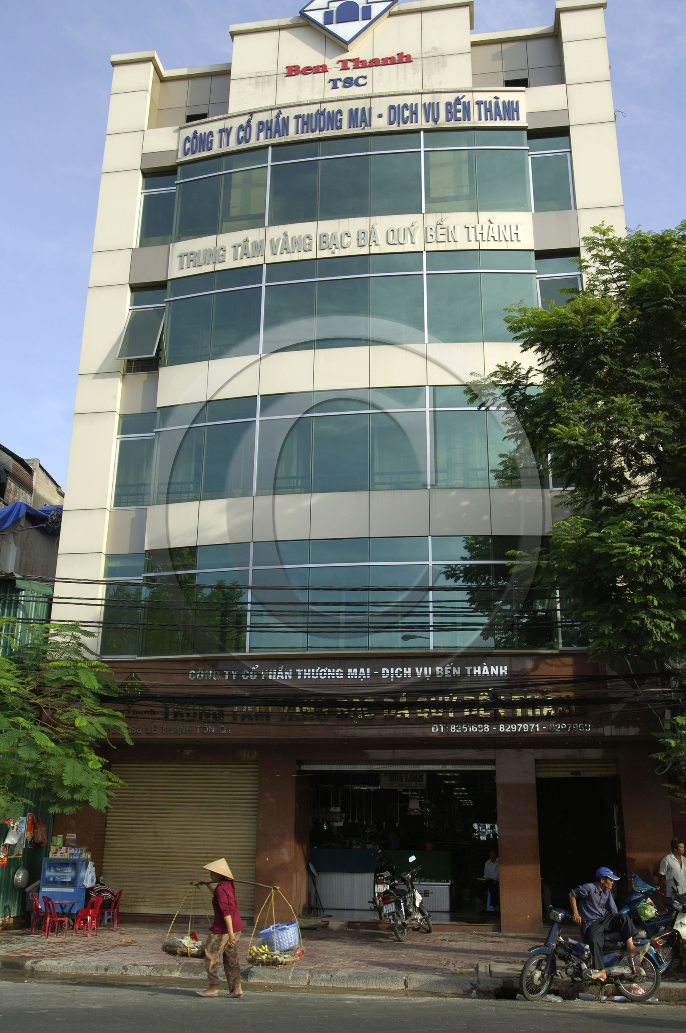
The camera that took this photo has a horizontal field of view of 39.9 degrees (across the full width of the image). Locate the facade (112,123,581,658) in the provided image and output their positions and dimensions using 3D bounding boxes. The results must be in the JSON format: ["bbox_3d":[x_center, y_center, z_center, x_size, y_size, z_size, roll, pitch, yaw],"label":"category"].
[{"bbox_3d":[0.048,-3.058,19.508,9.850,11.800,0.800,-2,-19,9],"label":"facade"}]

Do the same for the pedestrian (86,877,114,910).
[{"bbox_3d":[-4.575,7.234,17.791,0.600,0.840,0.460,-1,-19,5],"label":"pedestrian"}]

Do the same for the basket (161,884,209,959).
[{"bbox_3d":[-1.916,5.049,11.786,0.620,0.840,0.620,-2,-19,8],"label":"basket"}]

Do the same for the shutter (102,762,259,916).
[{"bbox_3d":[-3.143,6.200,18.306,3.003,2.772,0.100,-2,-19,8],"label":"shutter"}]

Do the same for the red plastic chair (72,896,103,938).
[{"bbox_3d":[-4.328,6.808,16.143,0.430,0.640,0.360,-8,-21,24],"label":"red plastic chair"}]

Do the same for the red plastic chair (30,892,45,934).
[{"bbox_3d":[-5.264,6.994,16.723,0.420,0.640,0.360,7,-20,-18],"label":"red plastic chair"}]

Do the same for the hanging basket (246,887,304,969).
[{"bbox_3d":[-0.802,4.945,11.376,0.670,0.890,0.680,-1,-18,6],"label":"hanging basket"}]

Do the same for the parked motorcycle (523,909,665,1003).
[{"bbox_3d":[2.925,5.287,11.393,1.700,1.000,0.600,0,-18,2],"label":"parked motorcycle"}]

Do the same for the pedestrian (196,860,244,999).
[{"bbox_3d":[-1.489,4.957,11.441,0.550,1.550,0.480,-1,-18,6],"label":"pedestrian"}]

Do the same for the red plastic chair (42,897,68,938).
[{"bbox_3d":[-4.579,6.384,15.067,0.360,0.590,0.340,10,-20,-26],"label":"red plastic chair"}]

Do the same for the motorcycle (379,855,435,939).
[{"bbox_3d":[1.121,6.367,15.792,0.640,1.200,1.800,-6,-19,21],"label":"motorcycle"}]

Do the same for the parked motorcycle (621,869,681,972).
[{"bbox_3d":[4.188,5.535,12.828,1.850,1.110,0.680,15,-24,-36],"label":"parked motorcycle"}]

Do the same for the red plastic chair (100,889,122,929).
[{"bbox_3d":[-4.309,7.274,17.564,0.430,0.640,0.360,1,-19,-2],"label":"red plastic chair"}]

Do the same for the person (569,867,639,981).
[{"bbox_3d":[3.120,4.903,11.430,0.570,1.240,0.680,12,-21,-31],"label":"person"}]

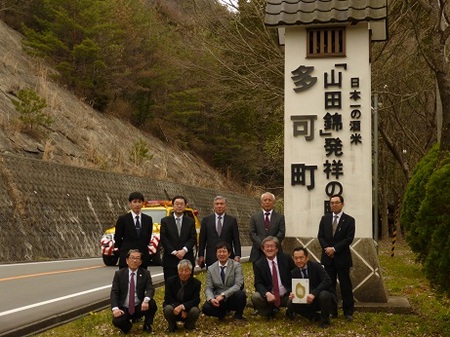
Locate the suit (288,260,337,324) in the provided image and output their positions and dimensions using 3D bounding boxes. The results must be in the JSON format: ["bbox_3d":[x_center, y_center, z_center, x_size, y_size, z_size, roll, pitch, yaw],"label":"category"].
[{"bbox_3d":[1.089,1.518,9.700,0.560,0.800,0.700,-1,-3,17],"label":"suit"}]

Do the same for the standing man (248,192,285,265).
[{"bbox_3d":[0.591,1.183,10.850,0.510,1.700,0.310,0,-3,4],"label":"standing man"}]

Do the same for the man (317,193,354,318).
[{"bbox_3d":[1.495,1.193,10.450,0.490,1.690,0.340,0,-3,10],"label":"man"}]

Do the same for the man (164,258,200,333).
[{"bbox_3d":[-0.530,1.526,9.500,0.460,0.890,0.700,0,-3,-2],"label":"man"}]

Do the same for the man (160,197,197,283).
[{"bbox_3d":[-0.614,1.176,10.300,0.480,1.660,0.330,0,-3,-3],"label":"man"}]

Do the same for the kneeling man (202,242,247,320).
[{"bbox_3d":[-0.006,1.384,9.700,0.530,0.940,0.720,0,-3,7],"label":"kneeling man"}]

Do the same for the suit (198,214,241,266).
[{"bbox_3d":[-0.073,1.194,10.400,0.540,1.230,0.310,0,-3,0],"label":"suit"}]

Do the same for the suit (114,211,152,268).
[{"bbox_3d":[-1.232,1.293,10.500,0.510,1.380,0.300,0,-3,-8],"label":"suit"}]

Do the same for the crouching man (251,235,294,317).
[{"bbox_3d":[0.615,1.385,10.100,0.560,1.020,0.730,0,-3,-3],"label":"crouching man"}]

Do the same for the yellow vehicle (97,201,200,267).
[{"bbox_3d":[-2.117,1.949,23.967,1.780,1.900,4.450,-1,-3,15],"label":"yellow vehicle"}]

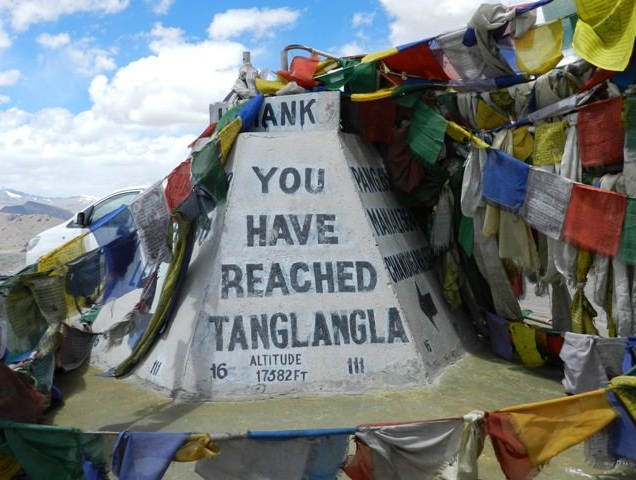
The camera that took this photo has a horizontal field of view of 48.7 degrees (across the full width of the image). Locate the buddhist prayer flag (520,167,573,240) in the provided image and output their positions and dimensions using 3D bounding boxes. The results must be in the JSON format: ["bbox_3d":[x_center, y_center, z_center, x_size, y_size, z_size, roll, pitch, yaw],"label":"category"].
[{"bbox_3d":[1.209,-0.192,3.700,0.235,0.310,0.040,12,2,24],"label":"buddhist prayer flag"}]

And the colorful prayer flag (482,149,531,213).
[{"bbox_3d":[1.046,-0.330,3.900,0.260,0.280,0.050,10,0,25],"label":"colorful prayer flag"}]

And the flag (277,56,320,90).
[{"bbox_3d":[-0.123,-1.067,4.450,0.260,0.200,0.100,0,4,6],"label":"flag"}]

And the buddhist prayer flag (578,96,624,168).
[{"bbox_3d":[1.473,-0.564,3.650,0.230,0.330,0.050,2,4,23],"label":"buddhist prayer flag"}]

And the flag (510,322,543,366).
[{"bbox_3d":[1.157,0.580,3.900,0.160,0.230,0.040,-15,0,15],"label":"flag"}]

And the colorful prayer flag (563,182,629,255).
[{"bbox_3d":[1.397,-0.104,3.550,0.290,0.300,0.050,12,0,25],"label":"colorful prayer flag"}]

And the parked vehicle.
[{"bbox_3d":[-2.349,0.070,11.400,4.400,1.720,1.760,-1,-1,15],"label":"parked vehicle"}]

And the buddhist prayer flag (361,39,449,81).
[{"bbox_3d":[0.517,-1.079,4.200,0.500,0.200,0.100,7,3,20],"label":"buddhist prayer flag"}]

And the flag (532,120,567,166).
[{"bbox_3d":[1.384,-0.577,4.200,0.200,0.260,0.040,0,0,15],"label":"flag"}]

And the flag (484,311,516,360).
[{"bbox_3d":[1.130,0.591,4.350,0.180,0.280,0.060,-5,4,20],"label":"flag"}]

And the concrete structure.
[{"bbox_3d":[-0.232,-0.034,4.393,2.440,1.549,2.111,0,-1,-10],"label":"concrete structure"}]

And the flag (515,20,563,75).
[{"bbox_3d":[1.177,-1.027,3.750,0.240,0.260,0.090,-1,6,20],"label":"flag"}]

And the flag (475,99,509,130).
[{"bbox_3d":[1.025,-0.741,4.150,0.190,0.190,0.060,1,4,11],"label":"flag"}]

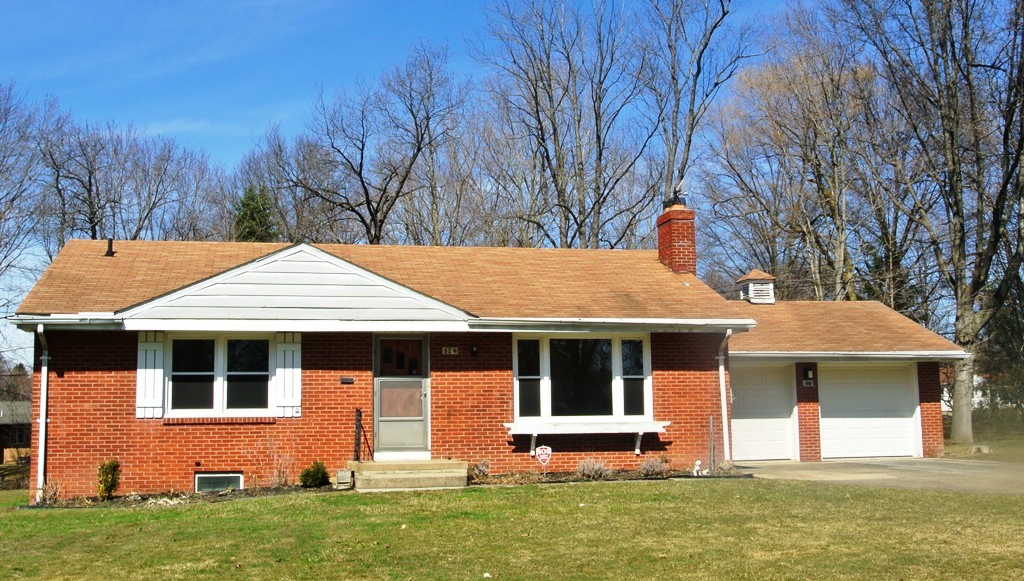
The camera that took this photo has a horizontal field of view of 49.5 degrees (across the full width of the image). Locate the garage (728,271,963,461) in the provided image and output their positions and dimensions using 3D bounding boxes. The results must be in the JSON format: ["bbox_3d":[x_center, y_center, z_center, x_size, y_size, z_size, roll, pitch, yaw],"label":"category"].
[{"bbox_3d":[6.261,1.846,27.575,6.700,4.590,6.800,1,-7,-11],"label":"garage"}]

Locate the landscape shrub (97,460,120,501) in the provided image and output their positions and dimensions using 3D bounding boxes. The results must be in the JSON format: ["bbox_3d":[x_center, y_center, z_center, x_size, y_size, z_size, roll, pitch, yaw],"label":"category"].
[{"bbox_3d":[-6.564,3.094,18.086,0.357,0.611,0.400,1,-7,-11],"label":"landscape shrub"}]

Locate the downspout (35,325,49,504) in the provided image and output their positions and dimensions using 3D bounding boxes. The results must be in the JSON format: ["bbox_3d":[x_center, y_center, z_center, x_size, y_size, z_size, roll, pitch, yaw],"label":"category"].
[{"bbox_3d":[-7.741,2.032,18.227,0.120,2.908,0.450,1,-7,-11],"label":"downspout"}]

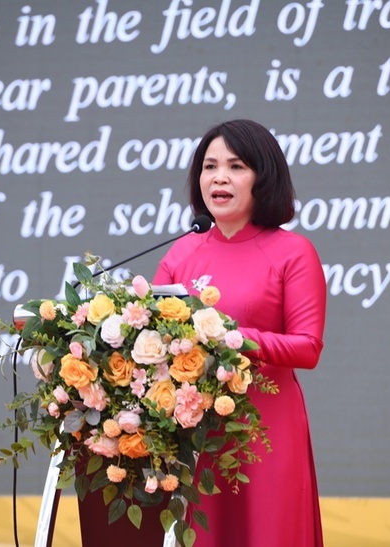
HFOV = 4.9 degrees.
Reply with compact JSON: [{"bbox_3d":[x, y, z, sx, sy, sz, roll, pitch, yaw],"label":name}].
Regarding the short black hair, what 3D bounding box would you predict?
[{"bbox_3d":[0.103,-0.224,10.100,0.225,0.240,0.225,-1,-3,25],"label":"short black hair"}]

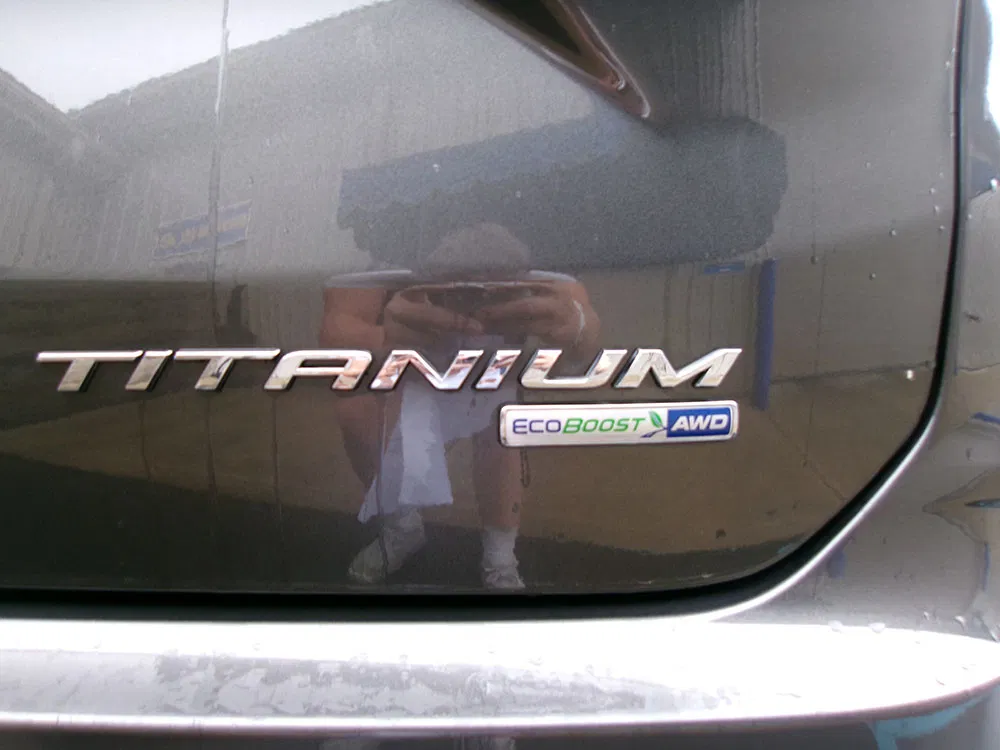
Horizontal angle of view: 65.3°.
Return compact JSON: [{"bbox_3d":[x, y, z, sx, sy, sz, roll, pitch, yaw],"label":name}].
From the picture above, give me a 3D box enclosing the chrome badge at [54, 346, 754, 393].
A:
[{"bbox_3d":[-0.048,-0.002,0.336,0.302,0.017,0.008,0,9,0],"label":"chrome badge"}]

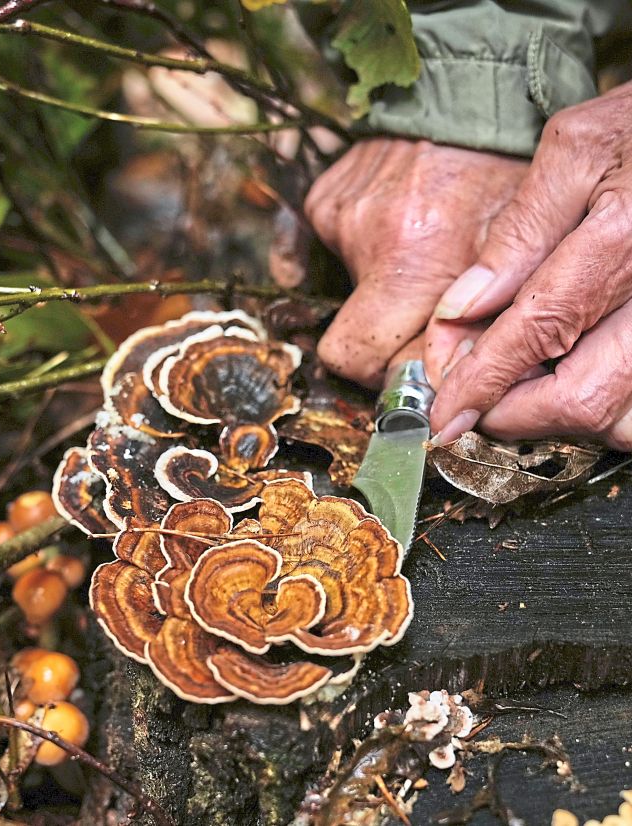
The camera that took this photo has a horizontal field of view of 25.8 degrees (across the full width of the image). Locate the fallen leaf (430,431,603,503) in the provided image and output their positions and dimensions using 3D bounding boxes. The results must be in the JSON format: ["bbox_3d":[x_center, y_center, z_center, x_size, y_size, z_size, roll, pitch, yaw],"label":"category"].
[{"bbox_3d":[0.064,0.018,0.445,0.057,0.017,0.035,0,40,0],"label":"fallen leaf"}]

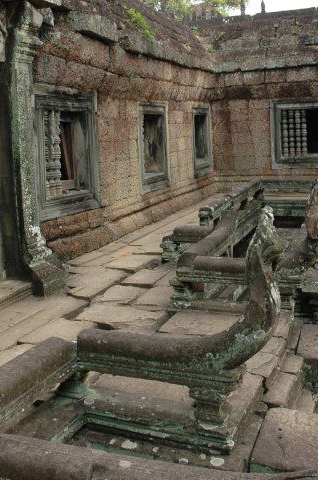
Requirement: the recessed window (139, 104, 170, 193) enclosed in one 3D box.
[{"bbox_3d":[-0.164,-1.808,10.569,0.300,1.636,1.545,2,12,21],"label":"recessed window"}]

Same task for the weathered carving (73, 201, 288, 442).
[{"bbox_3d":[0.101,0.433,3.156,1.213,1.254,0.363,2,12,21],"label":"weathered carving"}]

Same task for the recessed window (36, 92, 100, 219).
[{"bbox_3d":[-1.326,-1.204,7.569,0.300,1.636,1.645,2,12,21],"label":"recessed window"}]

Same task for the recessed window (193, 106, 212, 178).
[{"bbox_3d":[0.992,-2.463,13.551,0.300,1.711,1.562,2,12,21],"label":"recessed window"}]

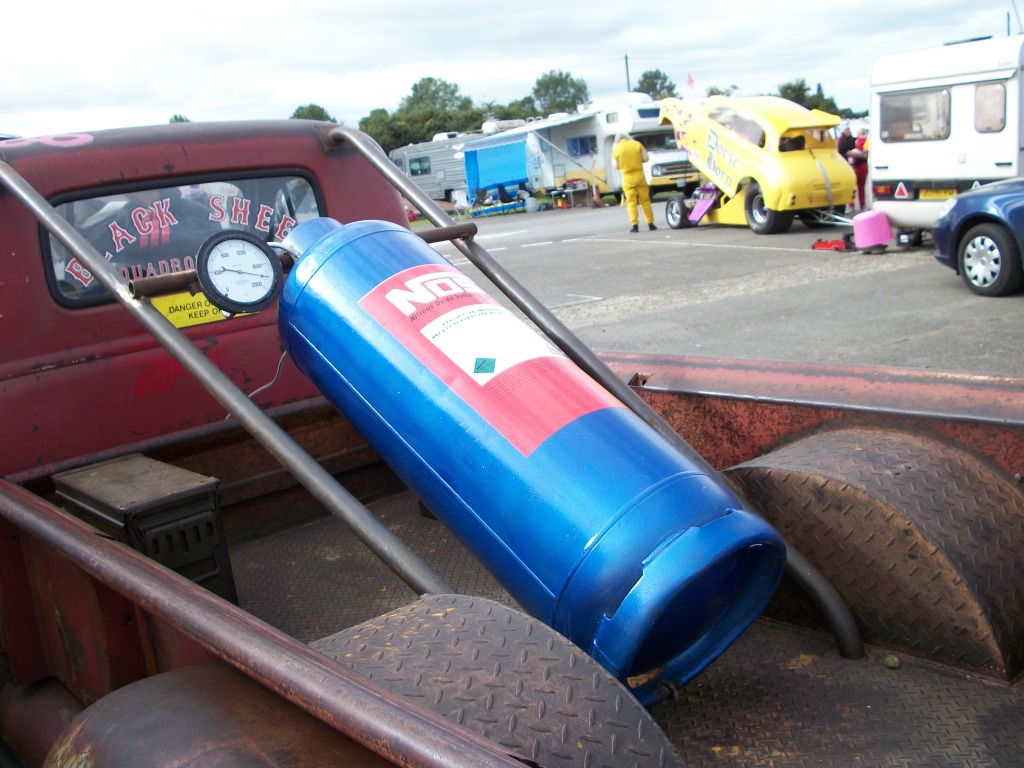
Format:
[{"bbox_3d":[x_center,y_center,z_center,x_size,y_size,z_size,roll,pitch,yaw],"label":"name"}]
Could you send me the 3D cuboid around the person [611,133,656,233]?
[{"bbox_3d":[2.215,-3.659,18.800,0.660,1.750,0.450,-4,13,7],"label":"person"}]

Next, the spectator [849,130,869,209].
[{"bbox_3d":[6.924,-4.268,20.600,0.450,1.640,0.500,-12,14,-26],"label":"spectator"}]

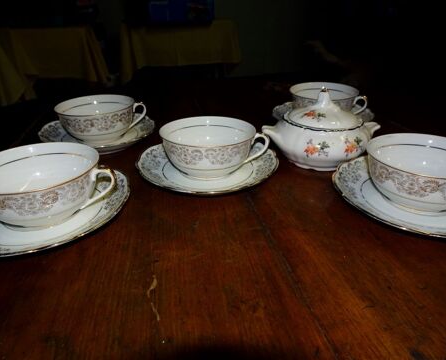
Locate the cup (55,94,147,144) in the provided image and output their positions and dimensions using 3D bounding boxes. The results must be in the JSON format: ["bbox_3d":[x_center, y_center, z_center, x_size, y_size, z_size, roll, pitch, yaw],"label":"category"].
[{"bbox_3d":[-0.158,-0.078,0.443,0.114,0.048,0.099,1,28,3],"label":"cup"}]

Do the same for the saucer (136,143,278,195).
[{"bbox_3d":[-0.015,-0.015,0.364,0.150,0.021,0.150,-1,28,0],"label":"saucer"}]

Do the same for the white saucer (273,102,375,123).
[{"bbox_3d":[0.148,-0.091,0.502,0.150,0.021,0.150,-1,28,0],"label":"white saucer"}]

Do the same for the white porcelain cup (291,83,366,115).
[{"bbox_3d":[0.155,-0.108,0.492,0.114,0.048,0.099,5,29,11],"label":"white porcelain cup"}]

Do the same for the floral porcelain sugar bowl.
[{"bbox_3d":[0.113,-0.062,0.381,0.140,0.085,0.111,-1,28,0],"label":"floral porcelain sugar bowl"}]

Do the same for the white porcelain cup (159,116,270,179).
[{"bbox_3d":[-0.008,-0.031,0.353,0.114,0.048,0.099,5,29,11],"label":"white porcelain cup"}]

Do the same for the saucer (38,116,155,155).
[{"bbox_3d":[-0.166,-0.061,0.452,0.150,0.021,0.150,-1,28,0],"label":"saucer"}]

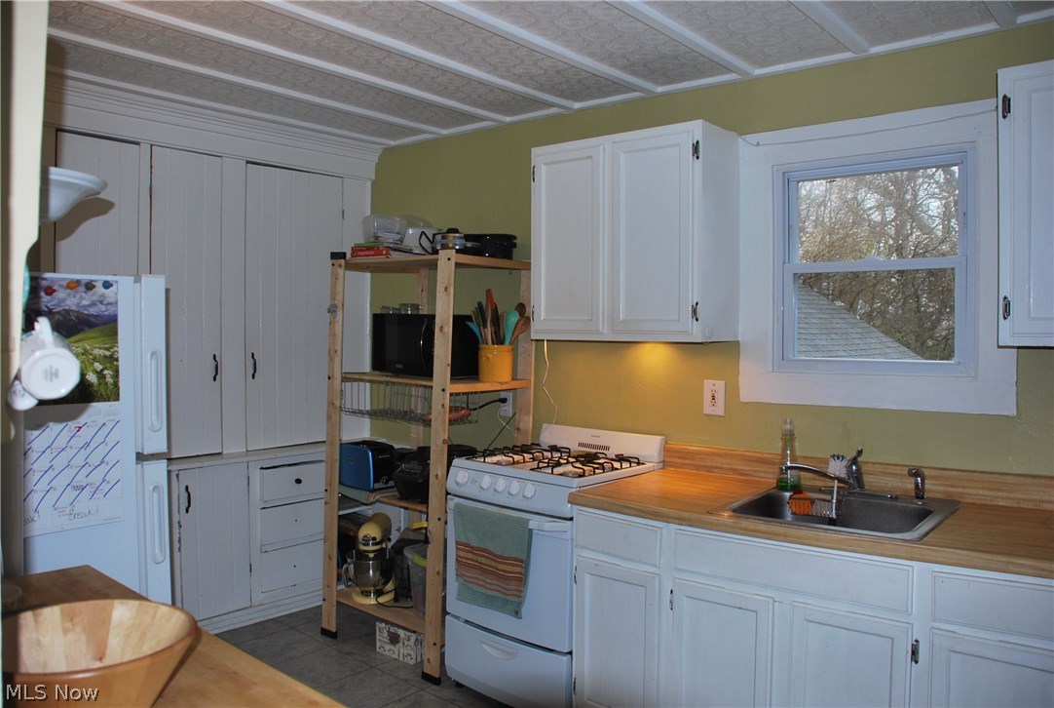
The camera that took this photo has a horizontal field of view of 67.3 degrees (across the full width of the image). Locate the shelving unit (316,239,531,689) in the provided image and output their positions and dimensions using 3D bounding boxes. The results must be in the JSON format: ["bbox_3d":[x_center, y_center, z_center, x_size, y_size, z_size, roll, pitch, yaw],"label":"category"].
[{"bbox_3d":[-0.472,0.436,3.560,0.820,1.730,0.490,1,2,38],"label":"shelving unit"}]

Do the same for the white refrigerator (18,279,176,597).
[{"bbox_3d":[-1.475,0.569,2.095,0.710,1.549,0.740,1,2,41],"label":"white refrigerator"}]

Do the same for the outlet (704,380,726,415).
[{"bbox_3d":[0.707,0.165,2.986,0.087,0.131,0.010,1,2,36],"label":"outlet"}]

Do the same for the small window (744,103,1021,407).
[{"bbox_3d":[1.141,-0.304,2.669,0.870,0.973,0.080,1,2,36],"label":"small window"}]

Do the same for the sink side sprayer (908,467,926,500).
[{"bbox_3d":[1.219,0.404,2.472,0.054,0.100,0.032,-1,2,-30],"label":"sink side sprayer"}]

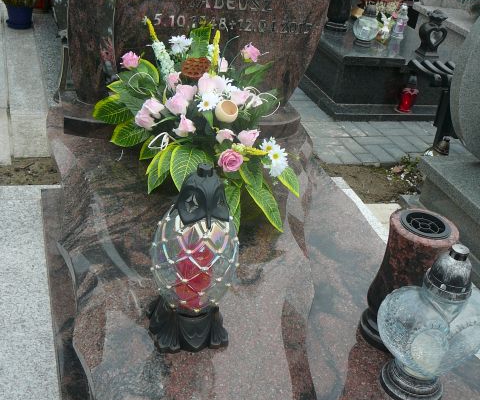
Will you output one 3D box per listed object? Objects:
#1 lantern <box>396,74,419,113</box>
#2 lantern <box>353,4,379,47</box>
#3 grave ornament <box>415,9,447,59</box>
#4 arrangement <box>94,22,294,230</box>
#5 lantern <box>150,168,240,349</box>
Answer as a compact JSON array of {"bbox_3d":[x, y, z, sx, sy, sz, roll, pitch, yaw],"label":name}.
[{"bbox_3d":[0.984,-0.622,3.756,0.092,0.205,0.092,-2,30,-19],"label":"lantern"},{"bbox_3d":[0.751,-1.048,3.854,0.150,0.225,0.145,1,29,-14],"label":"lantern"},{"bbox_3d":[1.137,-0.987,3.819,0.135,0.250,0.110,0,30,-16],"label":"grave ornament"},{"bbox_3d":[-0.094,-0.241,1.808,0.570,0.430,0.460,2,29,-12],"label":"arrangement"},{"bbox_3d":[-0.080,0.109,1.232,0.165,0.380,0.155,2,29,-12],"label":"lantern"}]

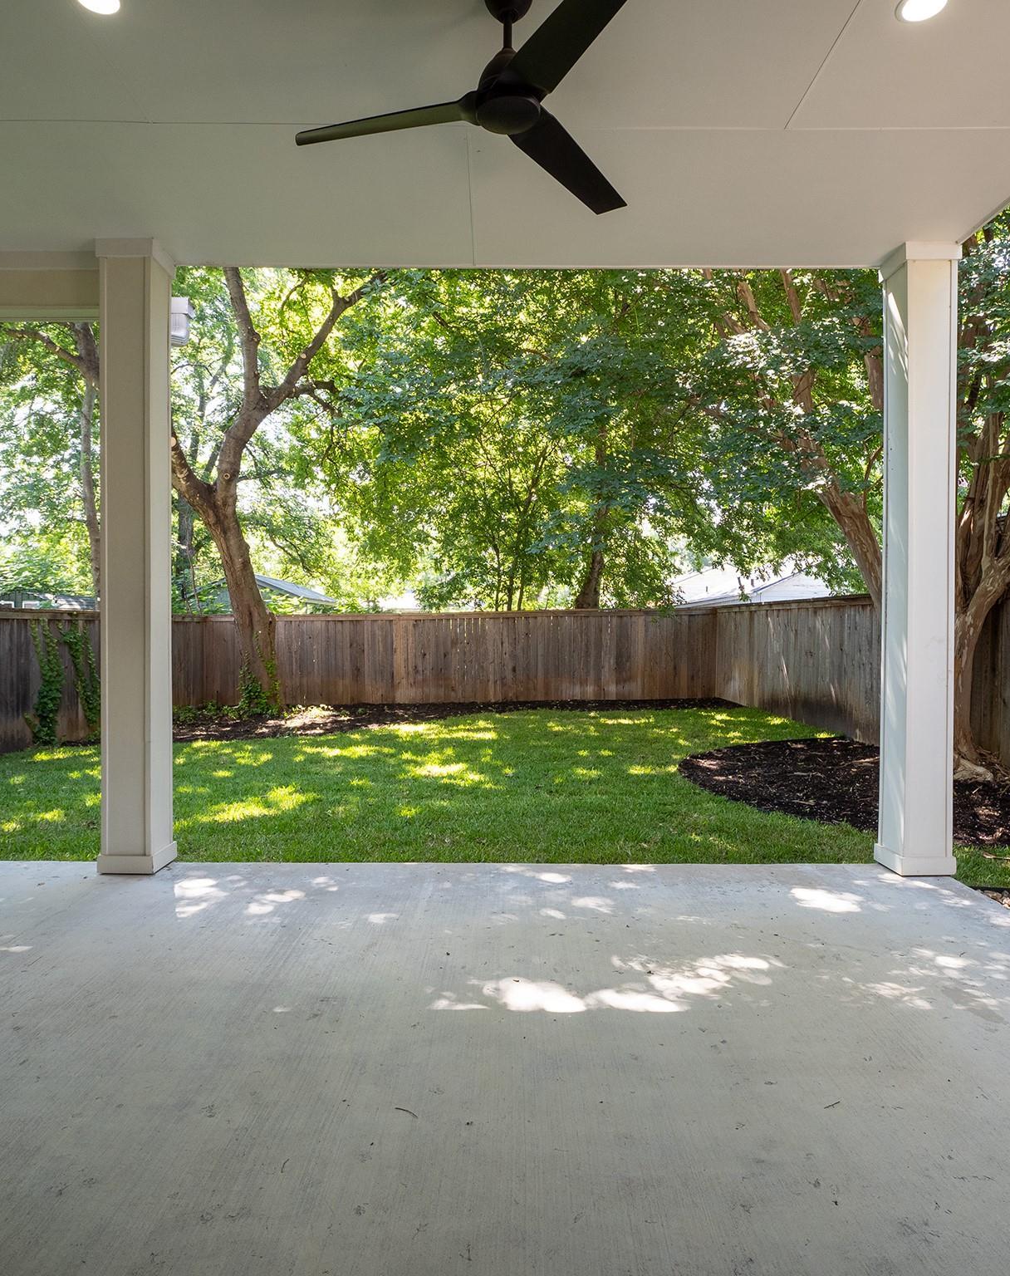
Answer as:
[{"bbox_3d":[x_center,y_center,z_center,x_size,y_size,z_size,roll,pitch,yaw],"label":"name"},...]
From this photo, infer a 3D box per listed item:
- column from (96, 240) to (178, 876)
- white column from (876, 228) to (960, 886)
[{"bbox_3d":[-1.833,-0.387,3.927,0.272,3.060,0.272,0,1,-1],"label":"column"},{"bbox_3d":[2.061,-0.373,3.934,0.272,3.060,0.272,0,1,-1],"label":"white column"}]

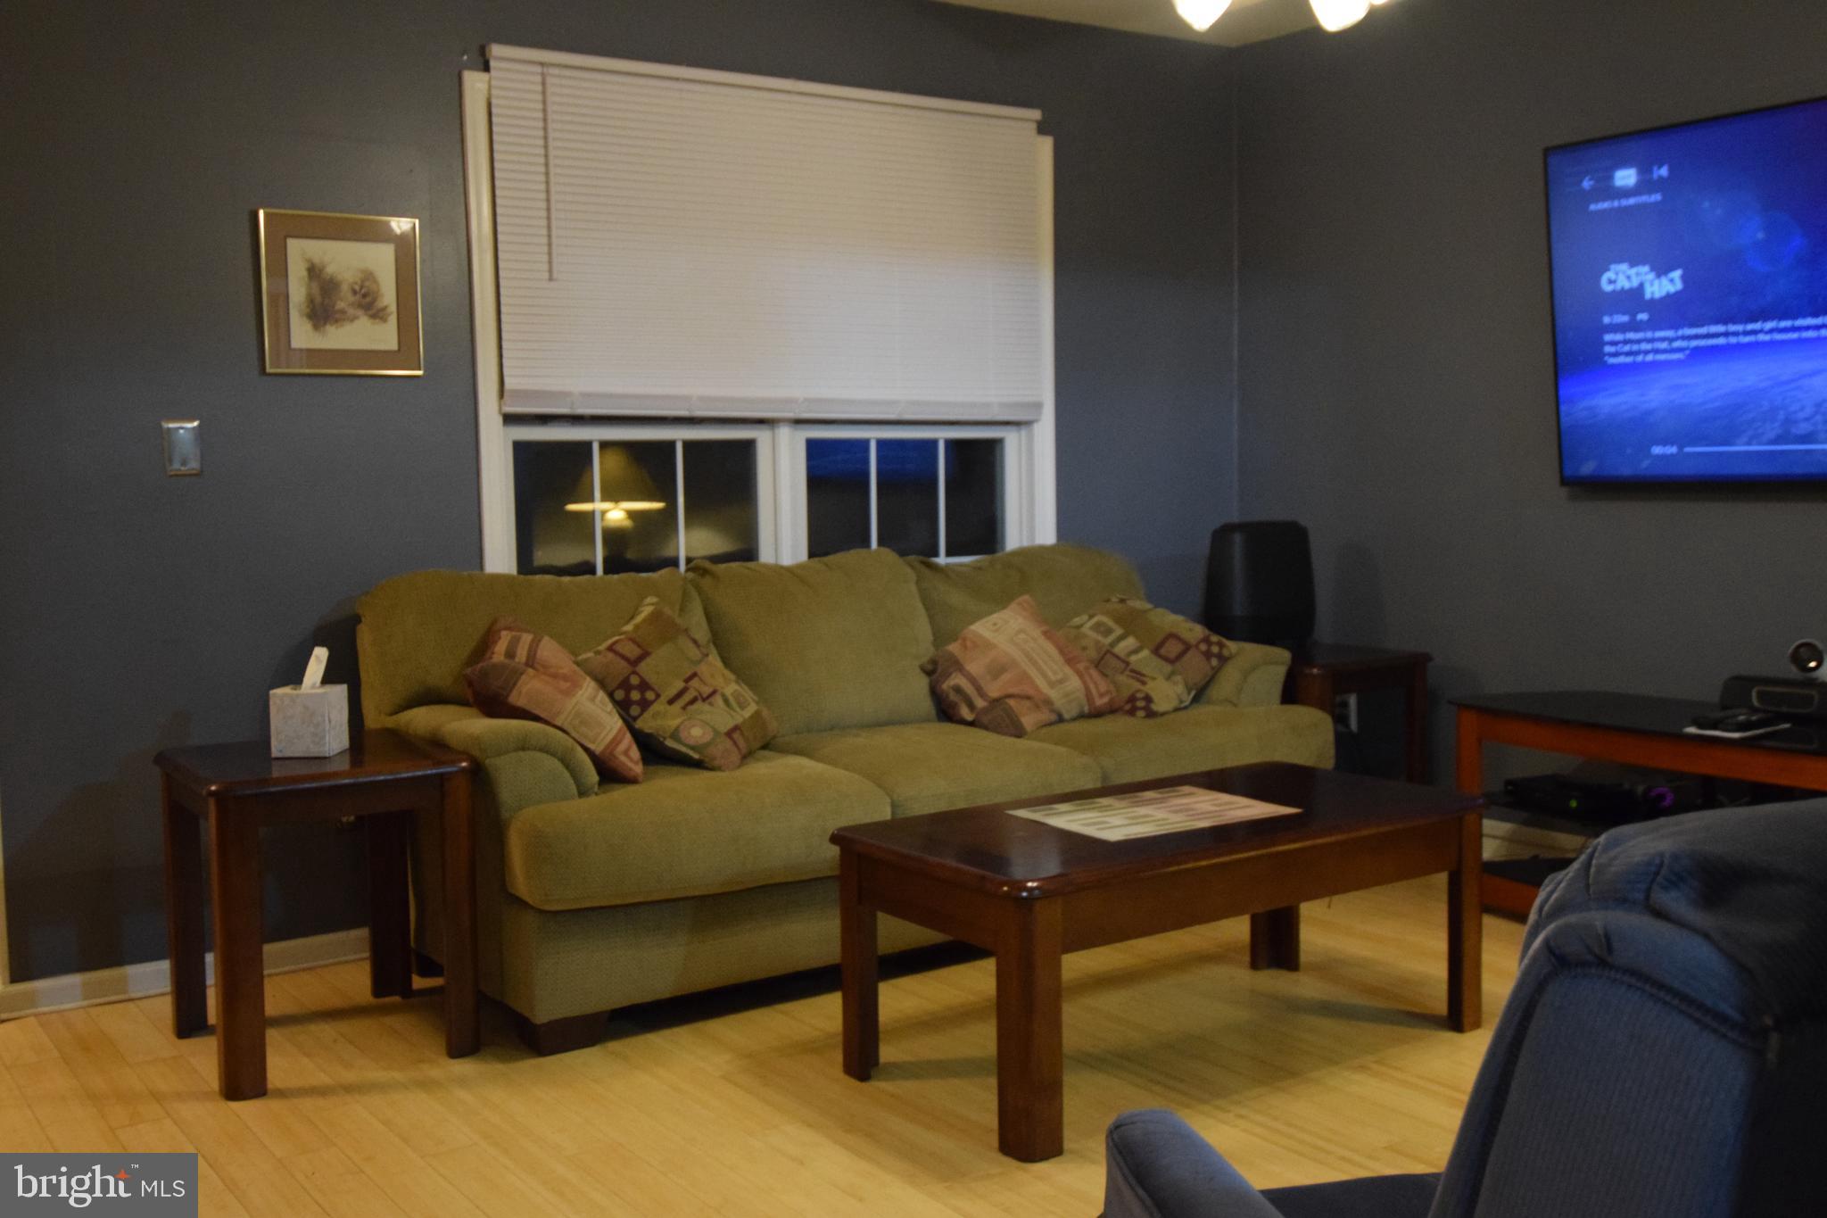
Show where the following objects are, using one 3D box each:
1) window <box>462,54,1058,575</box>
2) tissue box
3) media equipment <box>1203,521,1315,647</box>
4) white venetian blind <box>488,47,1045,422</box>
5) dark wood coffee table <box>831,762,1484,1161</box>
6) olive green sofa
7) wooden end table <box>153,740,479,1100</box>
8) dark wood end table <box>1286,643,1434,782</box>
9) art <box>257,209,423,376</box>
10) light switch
[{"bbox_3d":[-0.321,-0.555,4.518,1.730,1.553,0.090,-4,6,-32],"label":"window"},{"bbox_3d":[-1.213,0.224,3.365,0.117,0.134,0.112,-1,5,2],"label":"tissue box"},{"bbox_3d":[0.984,-0.060,4.800,0.305,0.370,0.250,-1,5,4],"label":"media equipment"},{"bbox_3d":[-0.312,-0.941,4.439,1.633,0.885,0.055,-4,6,-32],"label":"white venetian blind"},{"bbox_3d":[0.493,0.625,3.245,1.185,0.467,0.580,-4,6,-32],"label":"dark wood coffee table"},{"bbox_3d":[-0.086,0.328,4.108,2.290,0.935,0.900,-4,6,-32],"label":"olive green sofa"},{"bbox_3d":[-1.207,0.584,3.386,0.505,0.588,0.540,-4,6,-32],"label":"wooden end table"},{"bbox_3d":[1.111,0.424,4.762,0.505,0.588,0.540,-4,6,-32],"label":"dark wood end table"},{"bbox_3d":[-1.308,-0.722,3.853,0.352,0.362,0.025,-4,6,-32],"label":"art"},{"bbox_3d":[-1.614,-0.354,3.693,0.073,0.121,0.010,-4,6,-32],"label":"light switch"}]

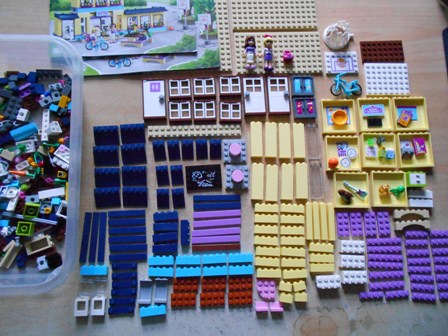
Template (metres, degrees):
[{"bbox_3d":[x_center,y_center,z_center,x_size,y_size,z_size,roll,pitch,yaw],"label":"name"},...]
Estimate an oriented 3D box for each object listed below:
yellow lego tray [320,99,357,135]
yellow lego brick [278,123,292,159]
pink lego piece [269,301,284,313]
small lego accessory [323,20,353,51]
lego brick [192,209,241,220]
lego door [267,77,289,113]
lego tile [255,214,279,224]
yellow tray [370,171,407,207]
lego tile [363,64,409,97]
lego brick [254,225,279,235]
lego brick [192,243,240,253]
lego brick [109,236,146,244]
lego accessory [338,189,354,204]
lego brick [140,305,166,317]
[{"bbox_3d":[0.162,-0.073,0.480,0.048,0.008,0.049,-1,81,-3],"label":"yellow lego tray"},{"bbox_3d":[0.084,-0.038,0.471,0.016,0.008,0.050,0,81,-3],"label":"yellow lego brick"},{"bbox_3d":[0.070,0.182,0.441,0.016,0.009,0.011,0,82,-2],"label":"pink lego piece"},{"bbox_3d":[0.168,-0.194,0.495,0.042,0.014,0.040,0,82,-2],"label":"small lego accessory"},{"bbox_3d":[-0.010,0.062,0.455,0.064,0.003,0.008,-3,81,-3],"label":"lego brick"},{"bbox_3d":[0.077,-0.105,0.481,0.032,0.009,0.059,-2,82,-3],"label":"lego door"},{"bbox_3d":[0.056,0.068,0.453,0.032,0.008,0.011,1,81,-3],"label":"lego tile"},{"bbox_3d":[0.230,0.029,0.471,0.048,0.008,0.050,1,81,-3],"label":"yellow tray"},{"bbox_3d":[0.240,-0.130,0.496,0.064,0.005,0.048,-1,81,-3],"label":"lego tile"},{"bbox_3d":[0.056,0.081,0.449,0.032,0.008,0.011,2,81,-3],"label":"lego brick"},{"bbox_3d":[-0.010,0.107,0.449,0.064,0.003,0.008,-1,82,-3],"label":"lego brick"},{"bbox_3d":[-0.125,0.093,0.440,0.048,0.003,0.008,-1,81,-3],"label":"lego brick"},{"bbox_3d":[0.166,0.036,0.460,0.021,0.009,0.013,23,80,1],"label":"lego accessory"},{"bbox_3d":[-0.089,0.180,0.426,0.032,0.008,0.011,-6,82,-4],"label":"lego brick"}]

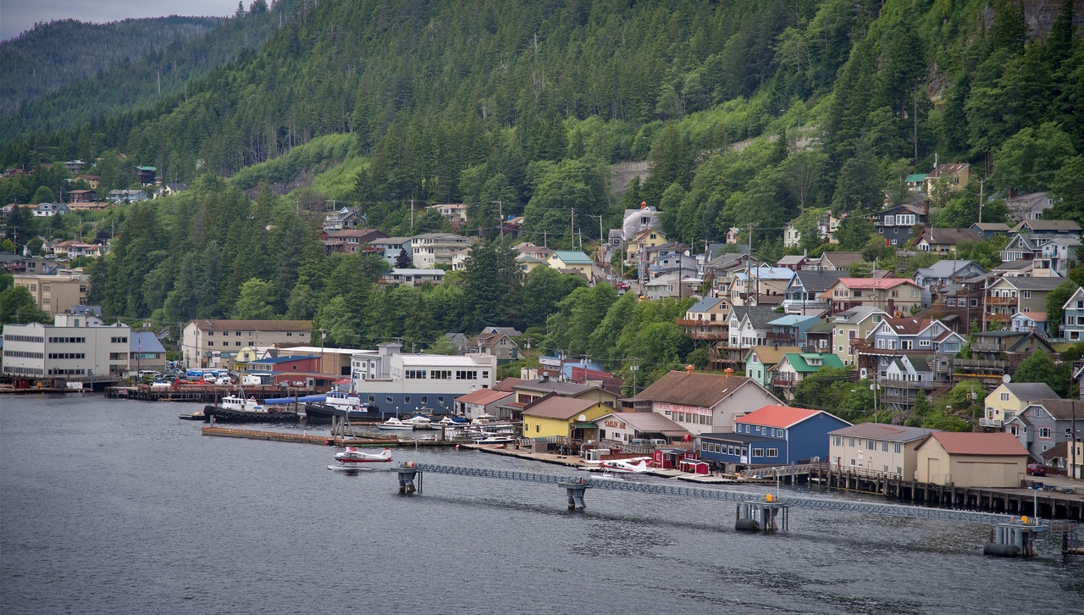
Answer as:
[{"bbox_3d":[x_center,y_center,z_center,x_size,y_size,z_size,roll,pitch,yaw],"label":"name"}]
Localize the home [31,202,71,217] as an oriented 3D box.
[{"bbox_3d":[-188.432,-37.361,1390.000,12.300,6.200,8.500,0,1,30],"label":"home"}]

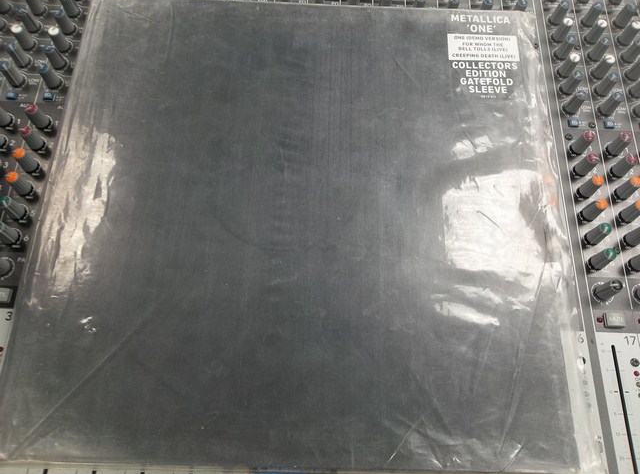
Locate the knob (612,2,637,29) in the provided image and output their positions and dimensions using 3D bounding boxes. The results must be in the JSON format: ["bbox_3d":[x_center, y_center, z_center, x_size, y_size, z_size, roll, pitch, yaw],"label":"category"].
[{"bbox_3d":[0.241,-0.174,0.393,0.011,0.016,0.011,27,71,8],"label":"knob"}]

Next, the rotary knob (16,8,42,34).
[{"bbox_3d":[-0.217,-0.162,0.372,0.011,0.015,0.011,1,69,-2],"label":"rotary knob"}]

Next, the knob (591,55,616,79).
[{"bbox_3d":[0.213,-0.128,0.374,0.011,0.016,0.011,1,69,-2],"label":"knob"}]

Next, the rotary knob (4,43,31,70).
[{"bbox_3d":[-0.218,-0.132,0.360,0.011,0.015,0.011,-34,74,-14],"label":"rotary knob"}]

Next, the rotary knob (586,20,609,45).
[{"bbox_3d":[0.214,-0.159,0.386,0.011,0.016,0.011,1,69,-2],"label":"rotary knob"}]

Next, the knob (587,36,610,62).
[{"bbox_3d":[0.209,-0.141,0.372,0.012,0.016,0.012,1,69,-2],"label":"knob"}]

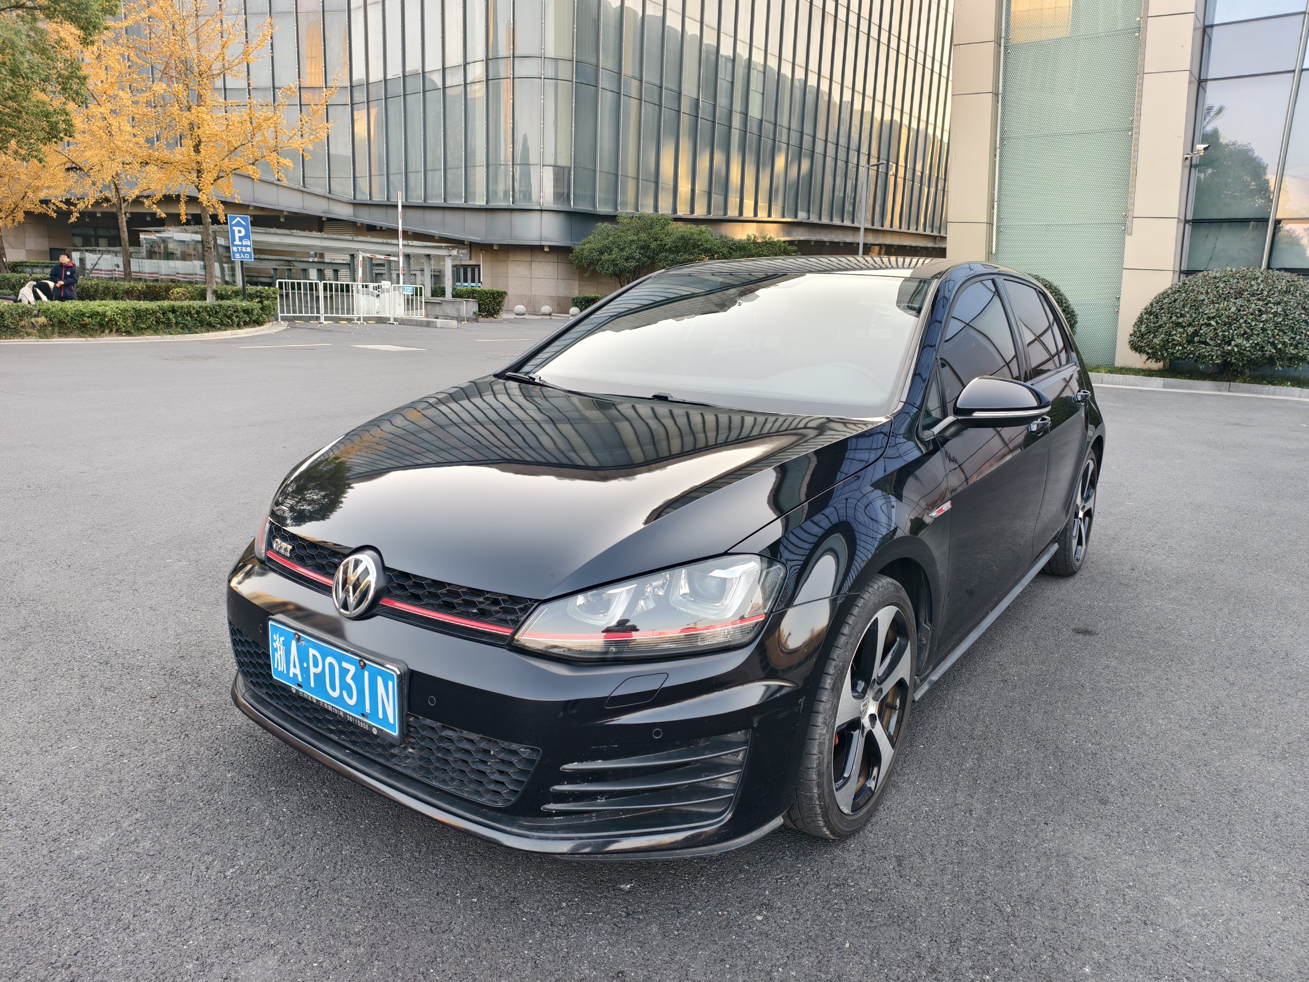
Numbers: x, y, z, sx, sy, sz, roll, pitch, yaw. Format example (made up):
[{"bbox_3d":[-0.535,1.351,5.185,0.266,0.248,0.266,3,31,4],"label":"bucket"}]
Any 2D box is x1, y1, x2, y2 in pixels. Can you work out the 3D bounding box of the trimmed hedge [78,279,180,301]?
[{"bbox_3d":[-14.299,-5.319,23.500,2.900,0.900,1.100,-3,14,-14],"label":"trimmed hedge"}]

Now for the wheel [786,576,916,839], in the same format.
[{"bbox_3d":[0.445,0.494,2.097,0.225,0.635,0.635,10,15,34],"label":"wheel"}]

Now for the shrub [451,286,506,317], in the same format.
[{"bbox_3d":[-5.922,-6.352,29.200,1.900,1.050,1.200,-3,14,-14],"label":"shrub"}]

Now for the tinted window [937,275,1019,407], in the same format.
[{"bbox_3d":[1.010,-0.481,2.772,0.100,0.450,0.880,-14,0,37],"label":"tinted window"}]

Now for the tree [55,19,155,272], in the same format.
[{"bbox_3d":[-16.555,-9.441,26.293,3.700,8.100,3.700,1,13,0],"label":"tree"}]

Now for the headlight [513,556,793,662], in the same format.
[{"bbox_3d":[-0.009,0.201,1.638,0.420,0.190,0.350,10,15,34],"label":"headlight"}]

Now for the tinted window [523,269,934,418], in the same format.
[{"bbox_3d":[0.229,-0.543,2.856,1.380,0.160,0.800,10,47,34],"label":"tinted window"}]

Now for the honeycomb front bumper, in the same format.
[{"bbox_3d":[-0.507,0.356,2.034,1.770,0.480,0.580,10,15,34],"label":"honeycomb front bumper"}]

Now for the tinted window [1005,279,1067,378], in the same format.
[{"bbox_3d":[1.532,-0.647,3.487,0.100,0.400,0.760,-14,0,37],"label":"tinted window"}]

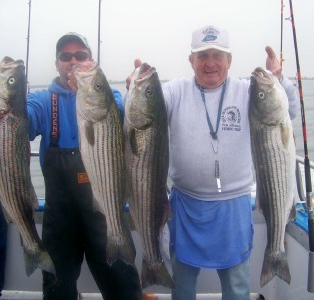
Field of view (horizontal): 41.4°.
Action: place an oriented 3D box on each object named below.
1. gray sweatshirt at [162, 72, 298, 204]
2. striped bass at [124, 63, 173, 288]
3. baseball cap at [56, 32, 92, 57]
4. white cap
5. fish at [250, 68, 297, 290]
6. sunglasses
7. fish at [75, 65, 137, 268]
[{"bbox_3d":[0.265,-0.057,1.820,0.610,0.570,0.430,-1,9,5],"label":"gray sweatshirt"},{"bbox_3d":[-0.032,0.096,1.520,0.159,0.808,0.120,-5,8,-16],"label":"striped bass"},{"bbox_3d":[-0.394,-0.487,1.950,0.175,0.130,0.265,1,3,-5],"label":"baseball cap"},{"bbox_3d":[0.241,-0.483,1.840,0.175,0.127,0.265,0,9,7],"label":"white cap"},{"bbox_3d":[0.434,0.101,1.550,0.169,0.799,0.120,1,8,16],"label":"fish"},{"bbox_3d":[-0.393,-0.438,1.960,0.147,0.050,0.145,1,3,-5],"label":"sunglasses"},{"bbox_3d":[-0.196,0.057,1.600,0.175,0.773,0.120,-12,8,-16],"label":"fish"}]

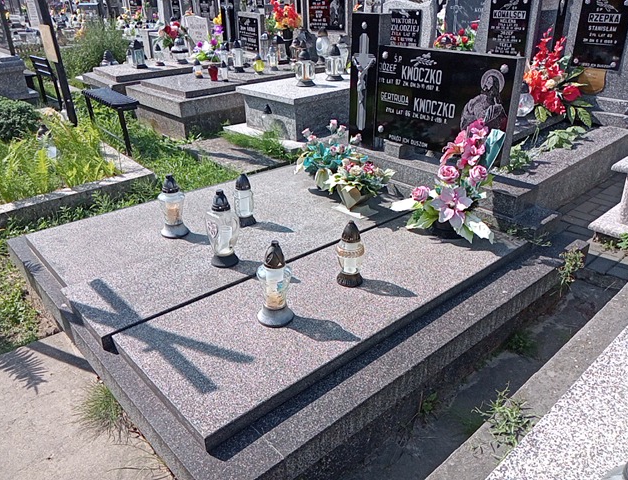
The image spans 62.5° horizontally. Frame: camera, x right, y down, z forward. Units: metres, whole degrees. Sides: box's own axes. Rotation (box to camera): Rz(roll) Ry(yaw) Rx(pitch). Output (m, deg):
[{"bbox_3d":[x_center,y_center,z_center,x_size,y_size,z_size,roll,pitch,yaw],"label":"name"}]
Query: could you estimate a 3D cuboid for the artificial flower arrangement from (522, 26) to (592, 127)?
[{"bbox_3d":[1.733,-1.123,3.664,0.340,0.620,0.400,-22,33,-36],"label":"artificial flower arrangement"}]

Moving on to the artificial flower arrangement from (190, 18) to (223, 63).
[{"bbox_3d":[-1.365,-2.530,6.513,0.300,0.494,0.400,-22,33,-36],"label":"artificial flower arrangement"}]

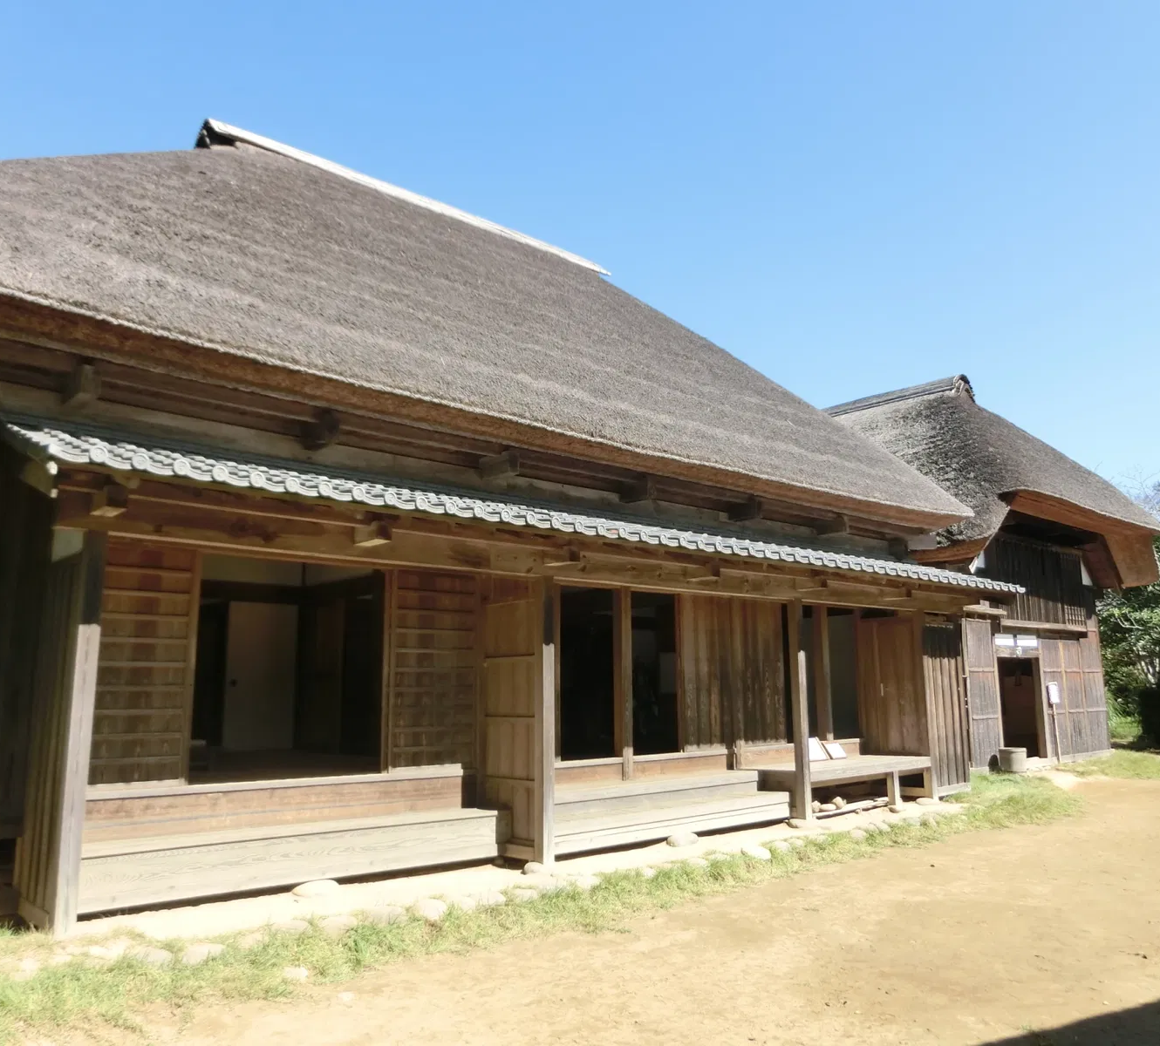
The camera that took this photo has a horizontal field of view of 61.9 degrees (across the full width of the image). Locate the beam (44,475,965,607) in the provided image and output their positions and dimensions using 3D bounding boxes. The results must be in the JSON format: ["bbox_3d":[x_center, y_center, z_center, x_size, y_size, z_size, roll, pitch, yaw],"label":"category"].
[{"bbox_3d":[1.236,0.583,10.112,12.243,0.297,0.140,9,-14,-41],"label":"beam"}]

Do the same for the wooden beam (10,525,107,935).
[{"bbox_3d":[-3.402,1.321,6.338,0.127,2.425,0.990,9,-14,-41],"label":"wooden beam"}]

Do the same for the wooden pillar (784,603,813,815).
[{"bbox_3d":[2.486,2.088,10.946,0.129,2.409,0.124,9,-14,-41],"label":"wooden pillar"}]

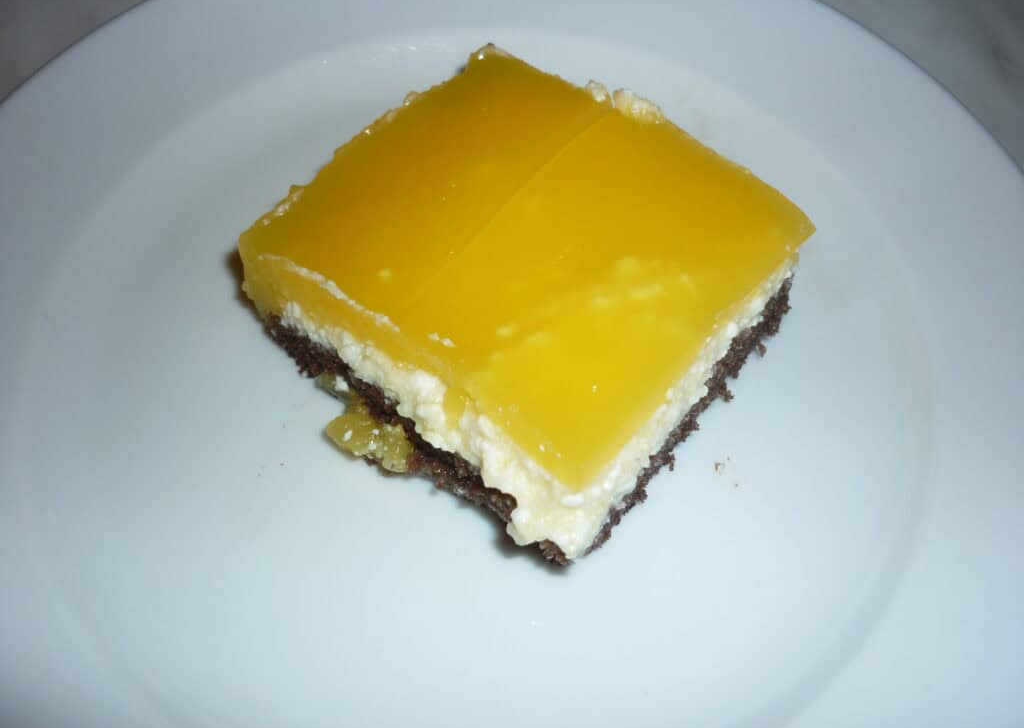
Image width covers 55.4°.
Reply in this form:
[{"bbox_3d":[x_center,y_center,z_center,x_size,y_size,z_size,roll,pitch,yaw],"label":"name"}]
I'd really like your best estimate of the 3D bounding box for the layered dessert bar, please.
[{"bbox_3d":[0.003,-0.018,0.205,0.088,0.027,0.078,35,64,22],"label":"layered dessert bar"}]

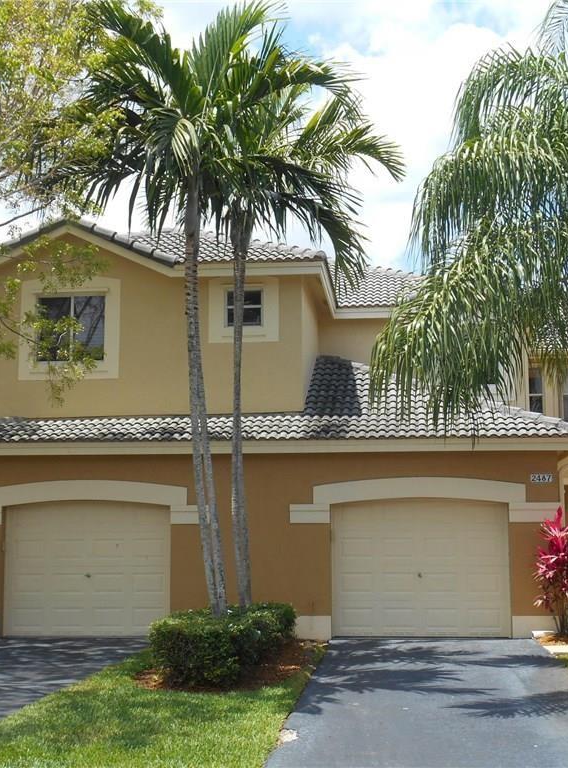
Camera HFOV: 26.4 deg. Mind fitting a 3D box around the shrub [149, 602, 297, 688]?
[{"bbox_3d":[-0.765,3.249,15.249,1.550,0.780,2.700,-1,-8,6],"label":"shrub"}]

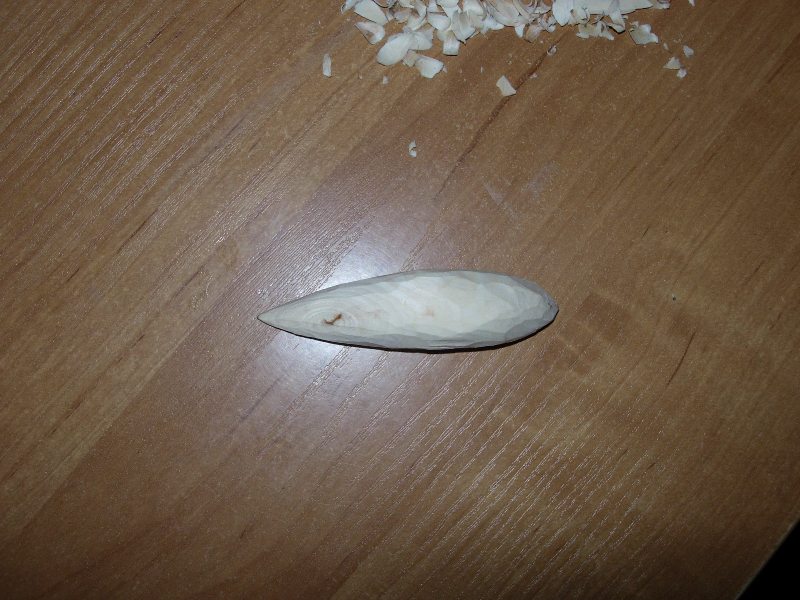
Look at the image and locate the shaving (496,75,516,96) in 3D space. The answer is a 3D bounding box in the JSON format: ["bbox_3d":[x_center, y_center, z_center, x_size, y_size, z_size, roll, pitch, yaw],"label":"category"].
[{"bbox_3d":[0.044,-0.090,0.371,0.006,0.002,0.009,-39,88,-6],"label":"shaving"}]

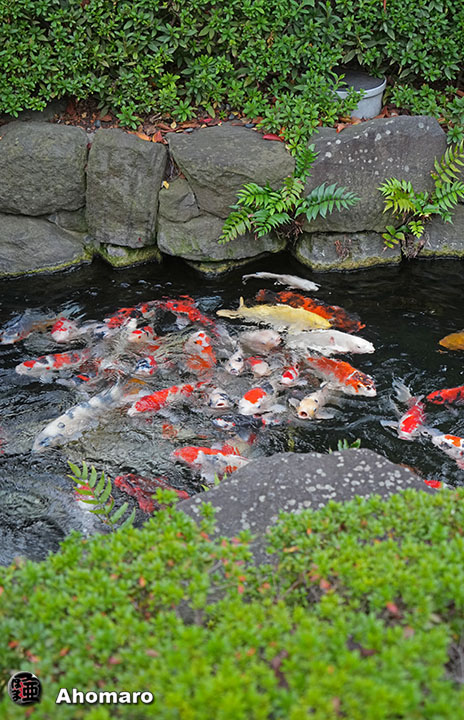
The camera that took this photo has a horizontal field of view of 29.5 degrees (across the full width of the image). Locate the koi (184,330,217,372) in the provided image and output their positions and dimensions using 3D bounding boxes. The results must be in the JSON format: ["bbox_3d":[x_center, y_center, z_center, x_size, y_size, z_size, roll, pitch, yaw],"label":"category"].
[{"bbox_3d":[-0.135,0.005,4.141,0.140,0.120,0.380,-7,35,-10],"label":"koi"}]

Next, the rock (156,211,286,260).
[{"bbox_3d":[-0.058,-0.739,4.953,0.711,0.301,0.350,0,34,0],"label":"rock"}]

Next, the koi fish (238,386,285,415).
[{"bbox_3d":[0.175,0.124,3.576,0.130,0.140,0.379,28,41,37],"label":"koi fish"}]

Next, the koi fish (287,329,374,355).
[{"bbox_3d":[0.435,-0.083,4.451,0.560,0.150,0.160,7,34,11],"label":"koi fish"}]

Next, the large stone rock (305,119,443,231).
[{"bbox_3d":[0.754,-1.000,4.658,0.739,0.520,0.480,-3,32,-5],"label":"large stone rock"}]

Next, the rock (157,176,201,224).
[{"bbox_3d":[-0.285,-0.904,4.875,0.228,0.268,0.250,0,34,0],"label":"rock"}]

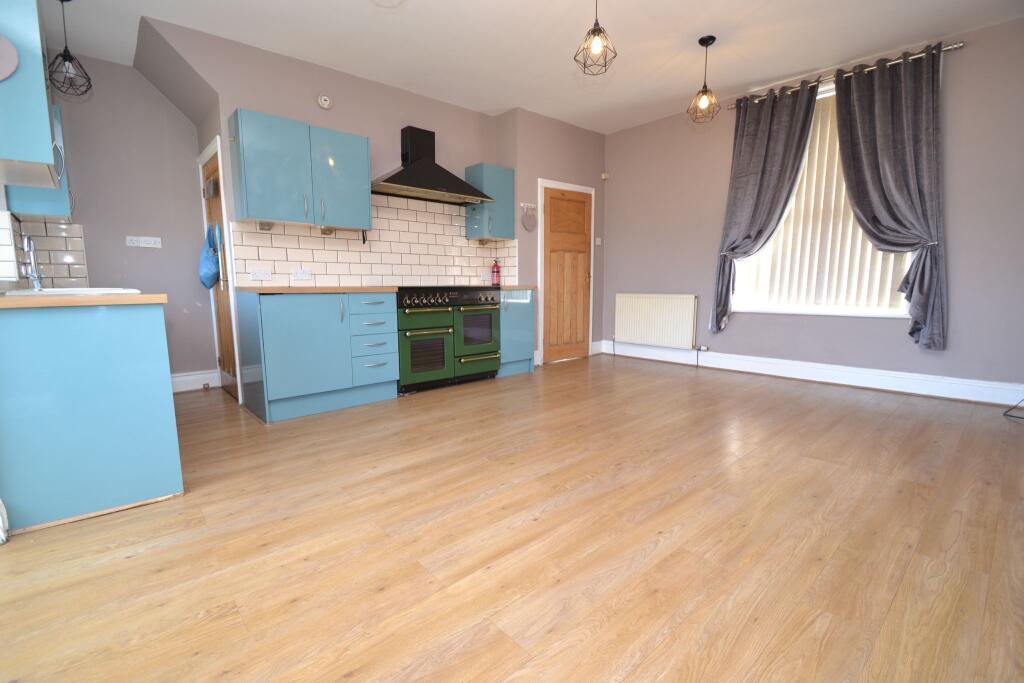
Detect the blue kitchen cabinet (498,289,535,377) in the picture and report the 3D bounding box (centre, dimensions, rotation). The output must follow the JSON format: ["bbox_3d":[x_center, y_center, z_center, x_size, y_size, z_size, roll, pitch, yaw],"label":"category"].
[{"bbox_3d":[-0.127,-0.104,4.580,0.461,0.880,0.575,-7,10,-42],"label":"blue kitchen cabinet"}]

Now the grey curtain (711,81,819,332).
[{"bbox_3d":[2.399,-1.202,4.133,0.170,2.300,0.840,-7,10,-42],"label":"grey curtain"}]

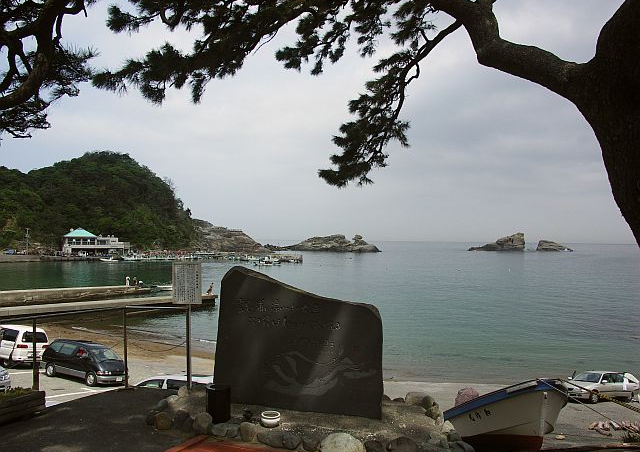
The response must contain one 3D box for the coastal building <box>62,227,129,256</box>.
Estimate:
[{"bbox_3d":[-77.000,5.800,178.000,20.000,9.500,11.000,2,-2,-30],"label":"coastal building"}]

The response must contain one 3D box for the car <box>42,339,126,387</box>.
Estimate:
[{"bbox_3d":[-11.220,6.400,24.750,4.700,1.780,1.700,0,-2,28],"label":"car"}]

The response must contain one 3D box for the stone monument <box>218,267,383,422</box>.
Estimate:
[{"bbox_3d":[-0.225,1.205,5.600,1.780,1.510,0.300,0,-2,16],"label":"stone monument"}]

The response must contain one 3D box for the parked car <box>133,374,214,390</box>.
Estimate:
[{"bbox_3d":[-5.300,6.350,19.400,4.450,1.460,1.700,0,-2,10],"label":"parked car"}]

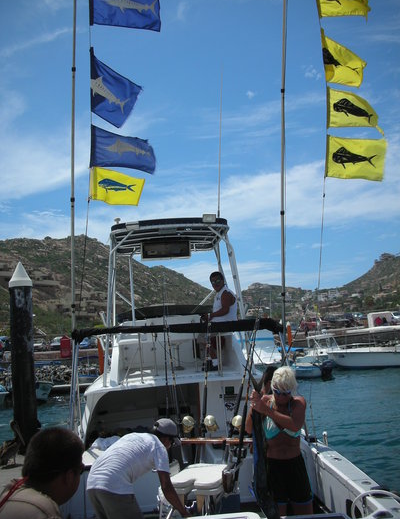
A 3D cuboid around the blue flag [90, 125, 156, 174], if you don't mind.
[{"bbox_3d":[-0.629,-0.898,4.400,0.530,0.370,0.100,4,5,-6],"label":"blue flag"}]

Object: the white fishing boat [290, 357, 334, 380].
[{"bbox_3d":[5.310,5.729,28.200,1.550,1.200,4.300,4,-11,-38],"label":"white fishing boat"}]

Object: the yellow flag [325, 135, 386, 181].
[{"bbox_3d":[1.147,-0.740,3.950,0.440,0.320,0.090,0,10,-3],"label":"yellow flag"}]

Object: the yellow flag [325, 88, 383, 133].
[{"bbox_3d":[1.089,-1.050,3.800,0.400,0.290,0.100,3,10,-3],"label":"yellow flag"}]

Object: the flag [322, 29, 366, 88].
[{"bbox_3d":[0.962,-1.343,3.600,0.310,0.350,0.120,0,10,-6],"label":"flag"}]

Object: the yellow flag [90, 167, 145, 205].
[{"bbox_3d":[-0.693,-0.610,4.500,0.450,0.310,0.090,3,5,-6],"label":"yellow flag"}]

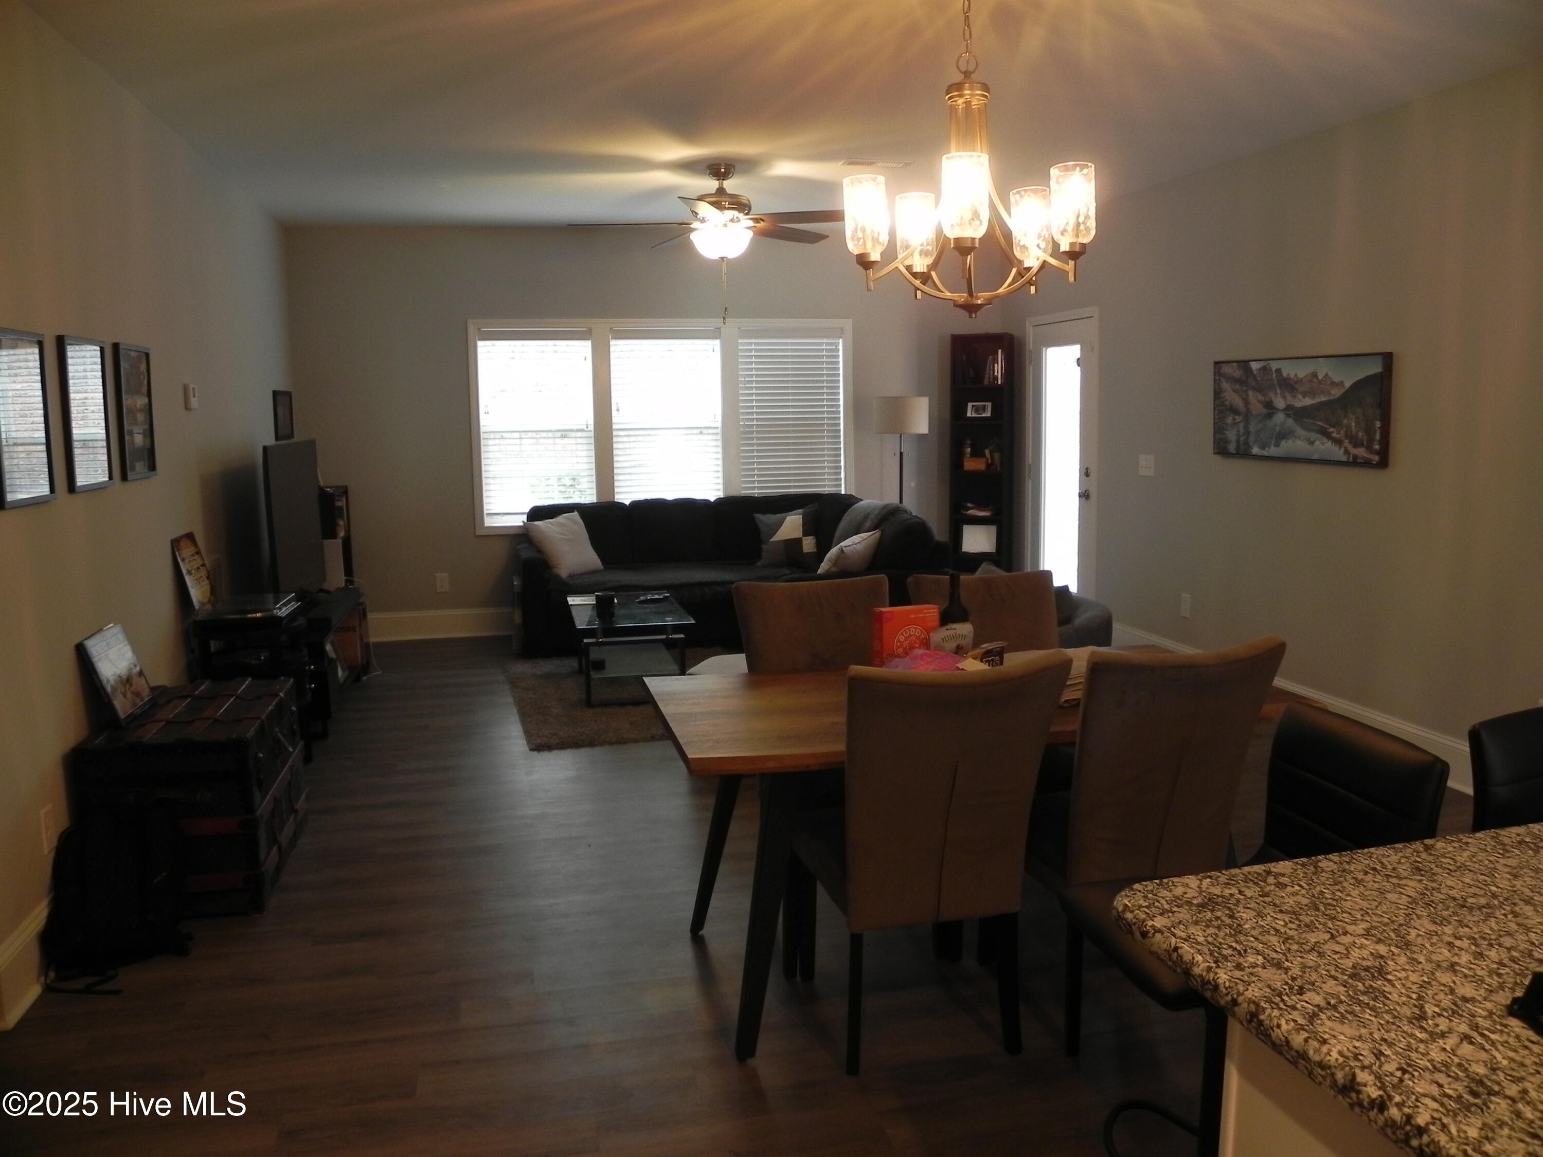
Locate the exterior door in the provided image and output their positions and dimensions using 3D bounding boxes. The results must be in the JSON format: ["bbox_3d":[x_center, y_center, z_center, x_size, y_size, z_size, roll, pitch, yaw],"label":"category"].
[{"bbox_3d":[1.943,-0.685,7.755,0.110,2.120,0.990,-3,9,-13],"label":"exterior door"}]

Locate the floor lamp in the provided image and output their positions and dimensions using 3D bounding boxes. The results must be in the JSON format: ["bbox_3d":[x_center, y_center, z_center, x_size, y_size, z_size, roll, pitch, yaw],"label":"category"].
[{"bbox_3d":[0.918,-0.469,8.164,0.375,1.600,0.375,-3,9,-13],"label":"floor lamp"}]

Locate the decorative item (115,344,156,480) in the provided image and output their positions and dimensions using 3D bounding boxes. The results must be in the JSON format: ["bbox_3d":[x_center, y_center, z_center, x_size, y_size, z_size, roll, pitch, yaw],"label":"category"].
[{"bbox_3d":[-2.322,-0.609,4.259,0.025,0.480,0.375,-3,9,-13],"label":"decorative item"}]

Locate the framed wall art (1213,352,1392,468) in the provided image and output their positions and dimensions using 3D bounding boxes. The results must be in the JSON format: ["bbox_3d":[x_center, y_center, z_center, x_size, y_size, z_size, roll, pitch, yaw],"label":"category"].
[{"bbox_3d":[2.417,-0.781,5.371,0.040,0.470,1.170,-3,9,-13],"label":"framed wall art"}]

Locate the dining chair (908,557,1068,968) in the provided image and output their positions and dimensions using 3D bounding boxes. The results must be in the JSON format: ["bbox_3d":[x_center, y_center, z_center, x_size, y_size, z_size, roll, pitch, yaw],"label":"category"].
[{"bbox_3d":[0.725,0.523,3.476,0.490,1.000,0.630,-2,8,-7],"label":"dining chair"}]

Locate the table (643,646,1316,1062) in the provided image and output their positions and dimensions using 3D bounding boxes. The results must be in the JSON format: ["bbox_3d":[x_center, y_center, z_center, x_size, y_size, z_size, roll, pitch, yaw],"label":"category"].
[{"bbox_3d":[0.514,0.684,3.194,1.590,0.762,0.810,-3,9,-13],"label":"table"}]

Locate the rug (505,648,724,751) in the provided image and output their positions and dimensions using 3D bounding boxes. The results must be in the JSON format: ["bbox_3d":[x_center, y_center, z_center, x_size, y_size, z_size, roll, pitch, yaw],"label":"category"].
[{"bbox_3d":[-0.641,0.596,6.451,1.540,0.025,2.100,-3,9,-13],"label":"rug"}]

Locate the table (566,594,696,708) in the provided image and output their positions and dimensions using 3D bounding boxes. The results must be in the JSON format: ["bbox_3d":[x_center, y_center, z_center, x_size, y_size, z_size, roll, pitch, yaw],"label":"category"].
[{"bbox_3d":[-0.799,0.390,6.436,0.600,0.445,1.060,-3,9,-13],"label":"table"}]

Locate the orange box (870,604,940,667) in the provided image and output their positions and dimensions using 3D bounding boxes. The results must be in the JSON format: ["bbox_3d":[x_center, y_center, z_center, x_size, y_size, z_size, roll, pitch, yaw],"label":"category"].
[{"bbox_3d":[0.388,0.181,3.334,0.175,0.205,0.062,-4,9,-20],"label":"orange box"}]

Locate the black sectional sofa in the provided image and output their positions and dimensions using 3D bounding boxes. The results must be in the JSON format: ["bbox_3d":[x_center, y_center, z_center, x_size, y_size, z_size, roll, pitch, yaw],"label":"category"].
[{"bbox_3d":[-0.299,-0.036,7.614,2.670,0.920,1.380,-3,9,-13],"label":"black sectional sofa"}]

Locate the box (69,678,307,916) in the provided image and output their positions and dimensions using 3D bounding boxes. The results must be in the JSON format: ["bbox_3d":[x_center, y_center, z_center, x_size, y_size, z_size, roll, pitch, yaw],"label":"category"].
[{"bbox_3d":[-1.913,0.726,3.894,0.485,0.565,0.800,-3,9,-13],"label":"box"}]

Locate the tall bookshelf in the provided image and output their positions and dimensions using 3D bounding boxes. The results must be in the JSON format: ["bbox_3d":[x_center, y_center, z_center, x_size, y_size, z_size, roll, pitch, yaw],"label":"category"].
[{"bbox_3d":[1.535,-0.753,8.465,0.400,2.020,0.280,2,9,20],"label":"tall bookshelf"}]

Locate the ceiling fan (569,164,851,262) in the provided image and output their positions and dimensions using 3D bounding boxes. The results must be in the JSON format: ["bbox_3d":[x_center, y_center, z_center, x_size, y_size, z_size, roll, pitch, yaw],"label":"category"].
[{"bbox_3d":[-0.243,-1.802,5.704,1.440,0.455,1.440,-3,9,-13],"label":"ceiling fan"}]

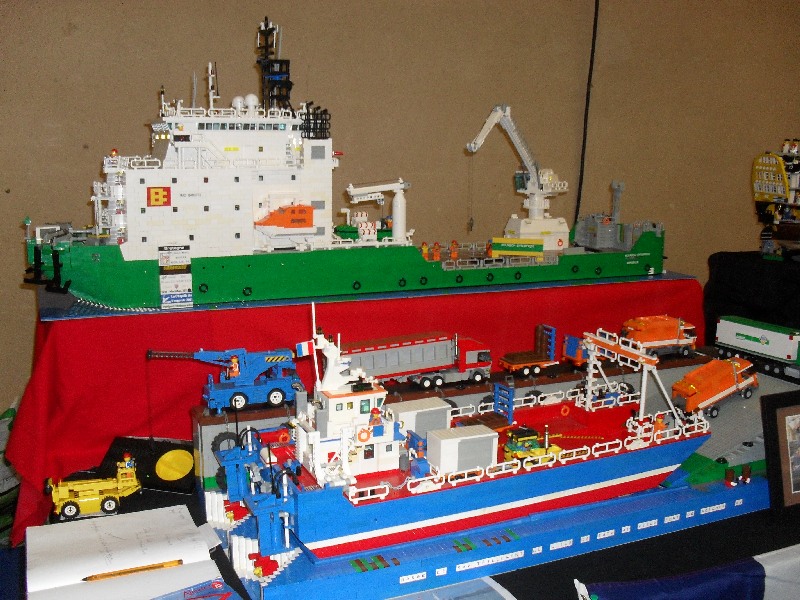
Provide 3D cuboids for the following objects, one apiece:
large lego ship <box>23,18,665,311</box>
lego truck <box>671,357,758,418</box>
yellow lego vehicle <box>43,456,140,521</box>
[{"bbox_3d":[-0.048,-0.346,1.953,1.600,0.606,0.290,-4,12,-24],"label":"large lego ship"},{"bbox_3d":[0.609,0.169,1.577,0.181,0.093,0.057,-19,17,-19],"label":"lego truck"},{"bbox_3d":[-0.509,0.305,1.345,0.156,0.092,0.062,-4,12,-23],"label":"yellow lego vehicle"}]

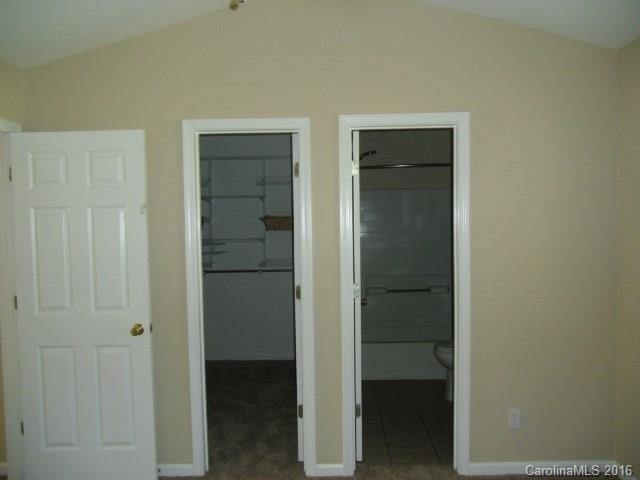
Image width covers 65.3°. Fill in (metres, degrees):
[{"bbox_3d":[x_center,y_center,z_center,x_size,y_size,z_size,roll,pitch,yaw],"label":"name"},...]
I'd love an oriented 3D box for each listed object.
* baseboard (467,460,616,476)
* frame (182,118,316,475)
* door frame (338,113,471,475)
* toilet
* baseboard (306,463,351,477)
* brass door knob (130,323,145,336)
[{"bbox_3d":[1.326,1.364,2.976,0.866,0.081,0.016,-1,3,1],"label":"baseboard"},{"bbox_3d":[-0.412,0.359,3.021,0.746,2.138,0.140,-1,3,1],"label":"frame"},{"bbox_3d":[0.501,0.340,3.002,0.754,2.149,0.140,-1,3,1],"label":"door frame"},{"bbox_3d":[1.303,0.968,4.185,0.700,0.740,0.420,-1,3,1],"label":"toilet"},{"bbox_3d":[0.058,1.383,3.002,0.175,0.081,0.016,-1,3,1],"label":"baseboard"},{"bbox_3d":[-1.033,0.509,2.828,0.065,0.065,0.065,-1,3,1],"label":"brass door knob"}]

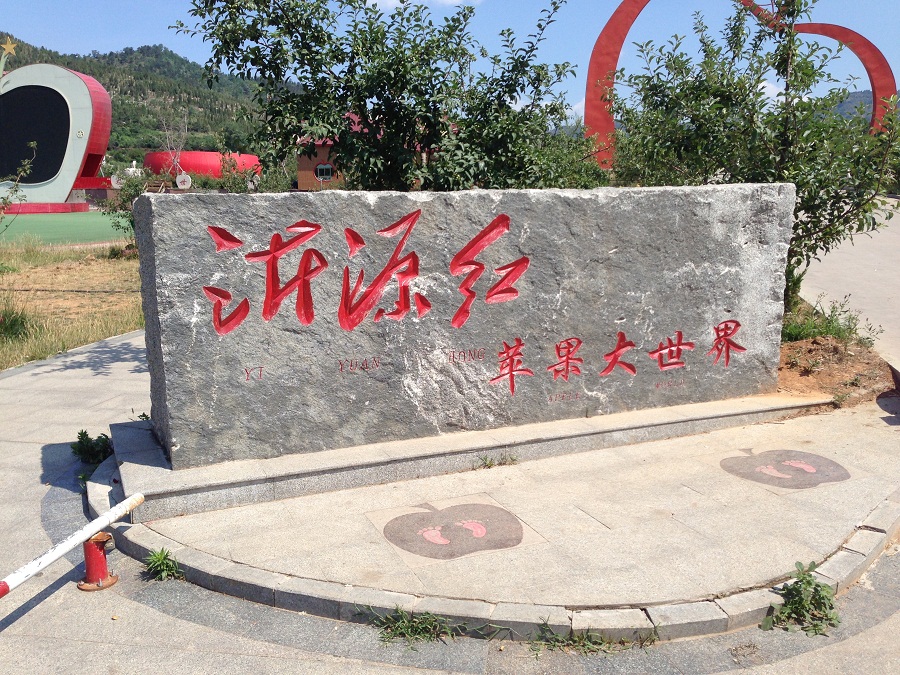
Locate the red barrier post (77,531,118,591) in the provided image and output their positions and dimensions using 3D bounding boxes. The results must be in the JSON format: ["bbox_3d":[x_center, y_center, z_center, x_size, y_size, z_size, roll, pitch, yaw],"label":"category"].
[{"bbox_3d":[-1.353,0.850,3.283,0.152,0.192,0.152,0,11,0],"label":"red barrier post"}]

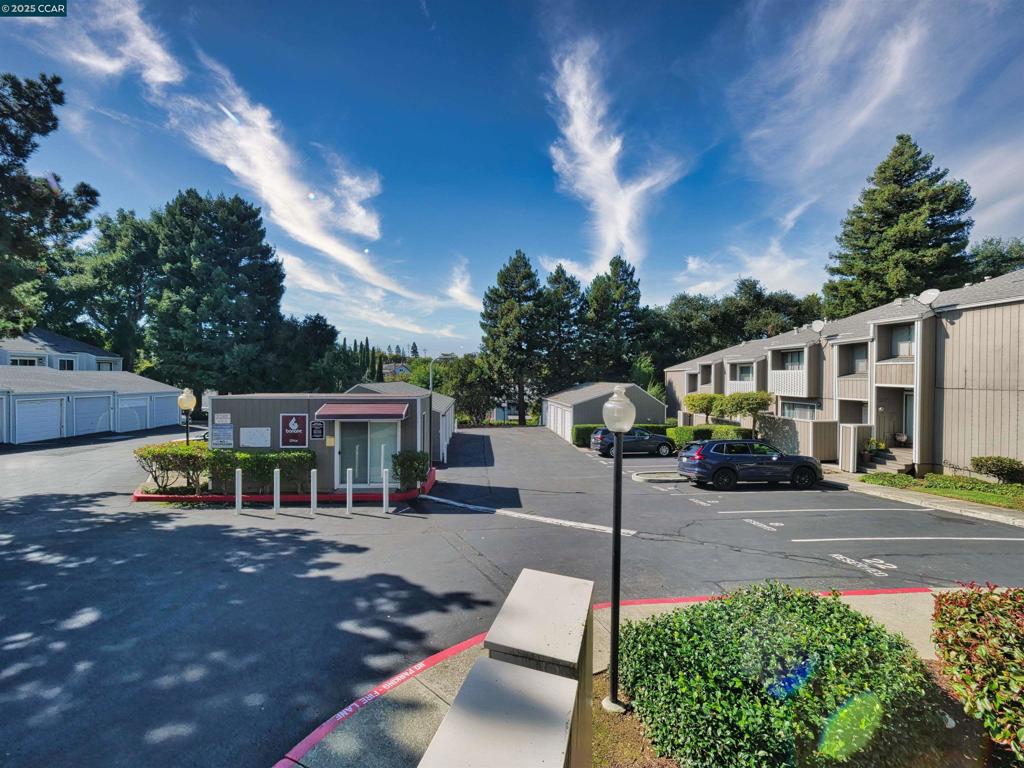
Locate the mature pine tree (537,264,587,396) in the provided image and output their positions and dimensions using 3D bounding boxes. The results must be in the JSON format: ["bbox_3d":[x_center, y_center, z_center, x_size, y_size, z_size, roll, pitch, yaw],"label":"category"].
[{"bbox_3d":[5.550,-4.400,46.000,5.900,17.700,5.900,0,1,-5],"label":"mature pine tree"}]

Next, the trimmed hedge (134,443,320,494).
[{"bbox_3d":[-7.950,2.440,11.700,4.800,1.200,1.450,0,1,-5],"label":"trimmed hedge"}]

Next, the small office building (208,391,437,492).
[{"bbox_3d":[-5.800,1.730,13.450,5.950,2.750,3.300,0,1,-5],"label":"small office building"}]

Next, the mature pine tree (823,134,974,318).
[{"bbox_3d":[30.800,-8.200,33.000,9.000,23.500,9.000,0,1,-5],"label":"mature pine tree"}]

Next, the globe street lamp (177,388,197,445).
[{"bbox_3d":[-10.050,1.670,12.800,0.460,3.100,0.460,0,1,-5],"label":"globe street lamp"}]

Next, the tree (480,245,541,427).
[{"bbox_3d":[0.300,-4.600,41.000,6.800,17.400,6.800,0,1,-5],"label":"tree"}]

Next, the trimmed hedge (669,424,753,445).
[{"bbox_3d":[10.200,3.000,21.900,2.200,1.600,5.000,0,1,-5],"label":"trimmed hedge"}]

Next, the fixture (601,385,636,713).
[{"bbox_3d":[1.025,1.630,4.100,0.330,3.200,0.330,0,1,-5],"label":"fixture"}]

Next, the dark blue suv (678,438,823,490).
[{"bbox_3d":[8.580,2.810,15.000,4.680,1.690,1.870,0,-3,-1],"label":"dark blue suv"}]

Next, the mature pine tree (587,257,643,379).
[{"bbox_3d":[11.500,-5.000,46.000,6.400,18.800,6.400,0,1,-5],"label":"mature pine tree"}]

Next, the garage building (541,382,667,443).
[{"bbox_3d":[6.700,1.950,32.900,6.700,4.050,11.000,0,1,-5],"label":"garage building"}]

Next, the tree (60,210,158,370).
[{"bbox_3d":[-39.000,-6.840,41.000,9.000,20.200,9.000,0,1,-5],"label":"tree"}]

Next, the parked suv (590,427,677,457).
[{"bbox_3d":[6.750,3.120,23.300,4.600,1.640,1.860,0,1,-5],"label":"parked suv"}]

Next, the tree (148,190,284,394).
[{"bbox_3d":[-28.200,-7.650,40.200,11.000,22.000,10.800,0,1,-5],"label":"tree"}]

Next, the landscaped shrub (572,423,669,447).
[{"bbox_3d":[7.350,3.500,28.200,6.600,1.370,1.300,0,1,-5],"label":"landscaped shrub"}]

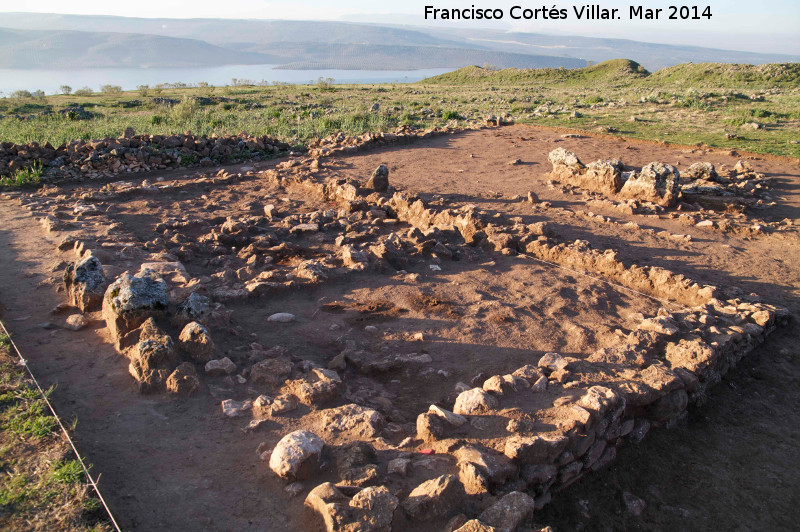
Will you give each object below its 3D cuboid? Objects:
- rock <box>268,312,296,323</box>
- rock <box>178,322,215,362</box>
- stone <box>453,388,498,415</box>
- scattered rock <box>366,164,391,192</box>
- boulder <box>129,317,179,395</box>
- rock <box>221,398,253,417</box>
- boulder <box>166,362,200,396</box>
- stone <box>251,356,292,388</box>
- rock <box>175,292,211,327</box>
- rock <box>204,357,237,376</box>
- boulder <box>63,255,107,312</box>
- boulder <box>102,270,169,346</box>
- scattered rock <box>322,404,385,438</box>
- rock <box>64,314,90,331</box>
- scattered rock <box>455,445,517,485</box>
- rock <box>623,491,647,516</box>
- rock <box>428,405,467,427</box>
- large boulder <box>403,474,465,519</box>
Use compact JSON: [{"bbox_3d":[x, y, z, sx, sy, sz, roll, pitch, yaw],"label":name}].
[{"bbox_3d":[-1.161,0.509,5.488,0.271,0.065,0.163,-5,23,-12],"label":"rock"},{"bbox_3d":[-1.707,0.641,4.660,0.276,0.319,0.262,-9,24,-21],"label":"rock"},{"bbox_3d":[0.529,0.949,3.893,0.319,0.150,0.207,3,22,9],"label":"stone"},{"bbox_3d":[-0.404,-1.617,10.204,0.422,0.478,0.338,-1,22,-2],"label":"scattered rock"},{"bbox_3d":[-1.879,0.683,4.239,0.324,0.558,0.405,-11,24,-25],"label":"boulder"},{"bbox_3d":[-1.230,1.071,4.191,0.224,0.081,0.112,-8,23,-18],"label":"rock"},{"bbox_3d":[-1.723,0.901,4.411,0.234,0.235,0.199,-10,24,-23],"label":"boulder"},{"bbox_3d":[-1.005,0.832,4.345,0.318,0.202,0.255,-6,23,-14],"label":"stone"},{"bbox_3d":[-2.061,0.423,5.542,0.308,0.276,0.278,-9,24,-21],"label":"rock"},{"bbox_3d":[-1.452,0.813,4.494,0.246,0.126,0.160,-8,23,-19],"label":"rock"},{"bbox_3d":[-3.243,0.186,5.713,0.333,0.587,0.266,-13,25,-29],"label":"boulder"},{"bbox_3d":[-2.401,0.387,5.054,0.503,0.707,0.403,-11,24,-26],"label":"boulder"},{"bbox_3d":[-0.327,1.102,3.943,0.430,0.151,0.258,-2,22,-5],"label":"scattered rock"},{"bbox_3d":[-3.148,0.555,5.412,0.188,0.127,0.160,-14,26,-31],"label":"rock"},{"bbox_3d":[0.502,1.168,3.280,0.360,0.140,0.224,15,27,33],"label":"scattered rock"},{"bbox_3d":[1.478,1.494,3.494,0.127,0.118,0.102,12,25,27],"label":"rock"},{"bbox_3d":[0.323,1.014,3.768,0.257,0.105,0.129,-5,23,-13],"label":"rock"},{"bbox_3d":[0.184,1.267,3.046,0.338,0.168,0.230,-6,23,-14],"label":"large boulder"}]

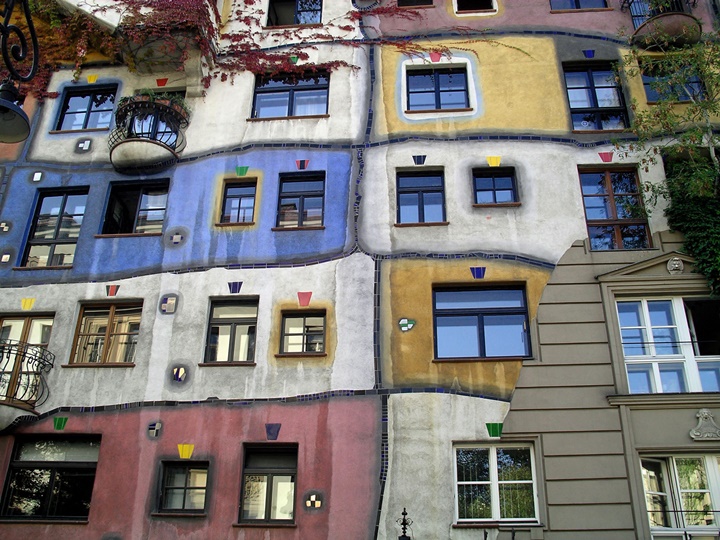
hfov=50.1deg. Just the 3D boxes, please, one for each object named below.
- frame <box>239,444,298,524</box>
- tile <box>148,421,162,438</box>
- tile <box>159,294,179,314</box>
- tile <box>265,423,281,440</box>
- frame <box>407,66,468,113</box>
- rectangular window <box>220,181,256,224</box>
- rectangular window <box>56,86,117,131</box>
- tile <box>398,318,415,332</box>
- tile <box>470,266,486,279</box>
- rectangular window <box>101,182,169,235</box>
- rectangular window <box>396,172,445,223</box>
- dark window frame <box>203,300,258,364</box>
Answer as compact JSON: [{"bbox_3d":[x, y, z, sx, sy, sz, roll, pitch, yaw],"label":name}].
[{"bbox_3d":[-1.690,4.027,14.452,1.060,1.470,0.160,-2,-27,5],"label":"frame"},{"bbox_3d":[-3.989,3.103,14.992,0.280,0.330,0.030,-2,-27,5],"label":"tile"},{"bbox_3d":[-3.920,0.705,15.756,0.382,0.431,0.040,-2,-26,5],"label":"tile"},{"bbox_3d":[-1.576,2.937,13.944,0.295,0.299,0.040,-2,-27,4],"label":"tile"},{"bbox_3d":[1.845,-4.234,18.224,1.450,1.330,0.160,-2,-27,5],"label":"frame"},{"bbox_3d":[-2.641,-1.497,16.828,0.718,1.124,0.150,-2,-26,5],"label":"rectangular window"},{"bbox_3d":[-6.672,-3.913,18.915,1.390,1.340,0.160,-2,-27,5],"label":"rectangular window"},{"bbox_3d":[0.913,1.064,14.680,0.315,0.281,0.040,-2,-27,4],"label":"tile"},{"bbox_3d":[2.367,0.060,15.355,0.322,0.263,0.040,-2,-26,5],"label":"tile"},{"bbox_3d":[-4.955,-1.380,17.034,1.374,1.364,0.150,-2,-26,5],"label":"rectangular window"},{"bbox_3d":[1.307,-1.584,16.422,1.031,1.356,0.150,-2,-26,5],"label":"rectangular window"},{"bbox_3d":[-2.569,1.213,15.500,1.029,1.418,0.150,-2,-26,5],"label":"dark window frame"}]

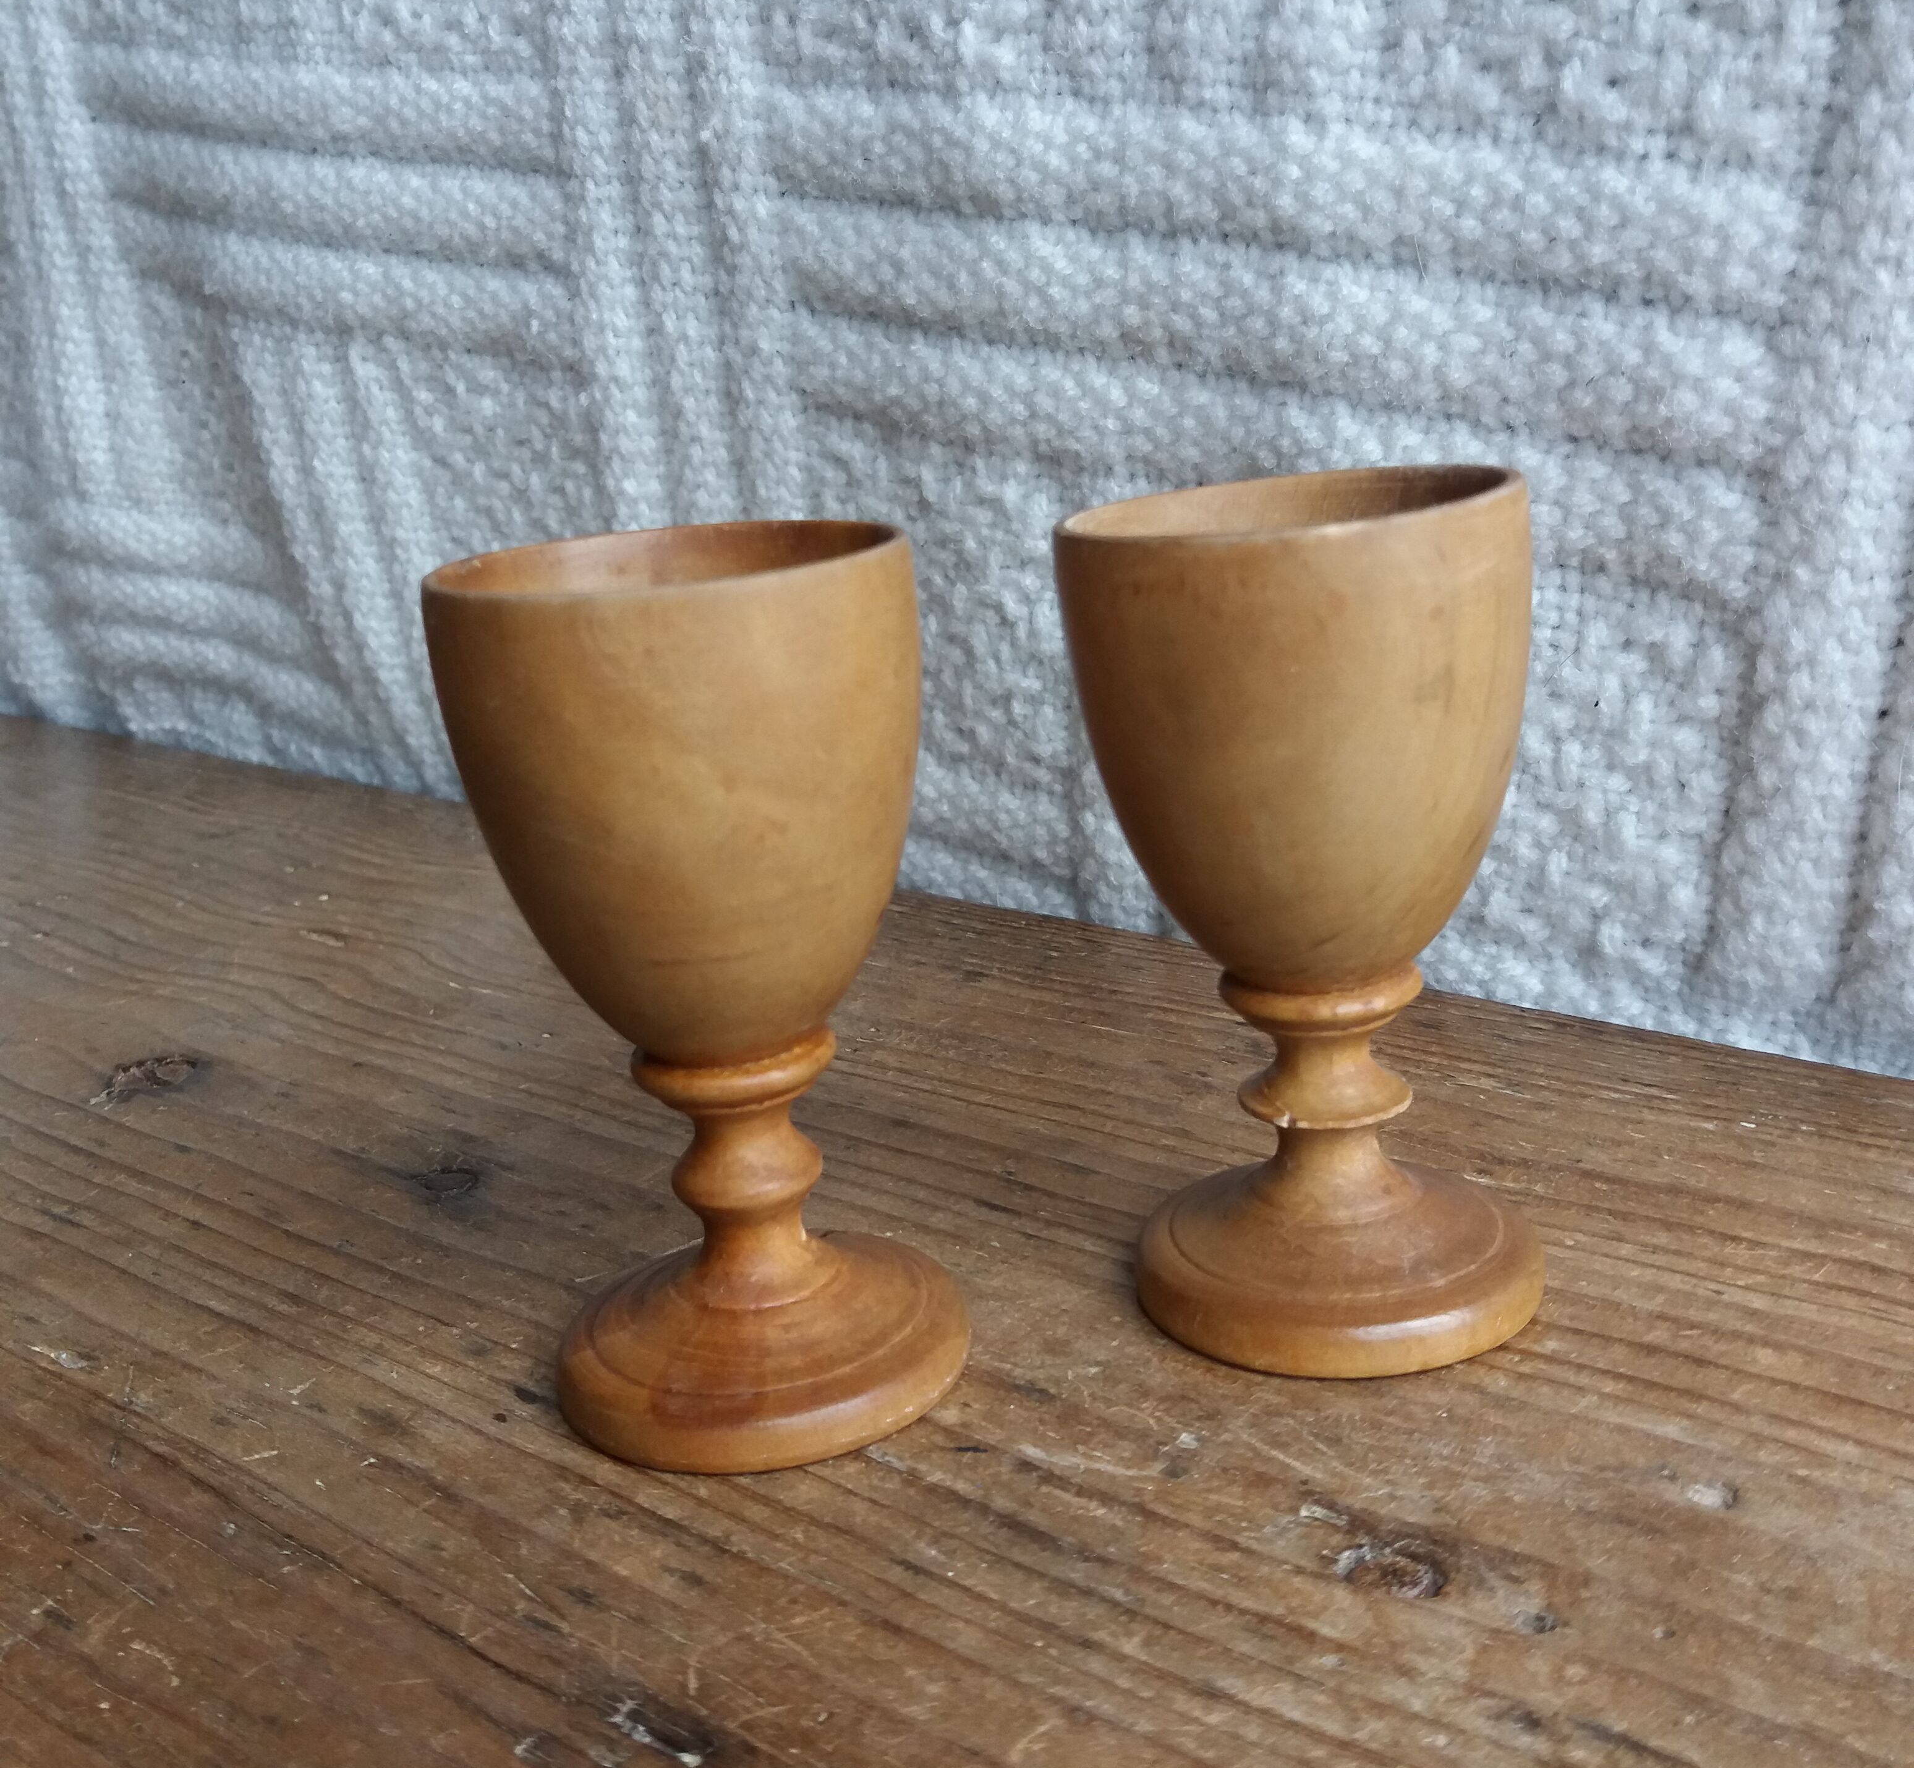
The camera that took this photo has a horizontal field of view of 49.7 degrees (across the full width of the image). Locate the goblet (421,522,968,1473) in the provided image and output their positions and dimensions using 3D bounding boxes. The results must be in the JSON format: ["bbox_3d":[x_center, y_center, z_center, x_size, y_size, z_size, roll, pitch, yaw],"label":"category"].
[{"bbox_3d":[-0.029,0.011,0.244,0.056,0.100,0.056,-6,16,0],"label":"goblet"}]

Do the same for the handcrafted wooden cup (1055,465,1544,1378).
[{"bbox_3d":[0.043,0.003,0.249,0.054,0.098,0.054,-6,17,2],"label":"handcrafted wooden cup"}]

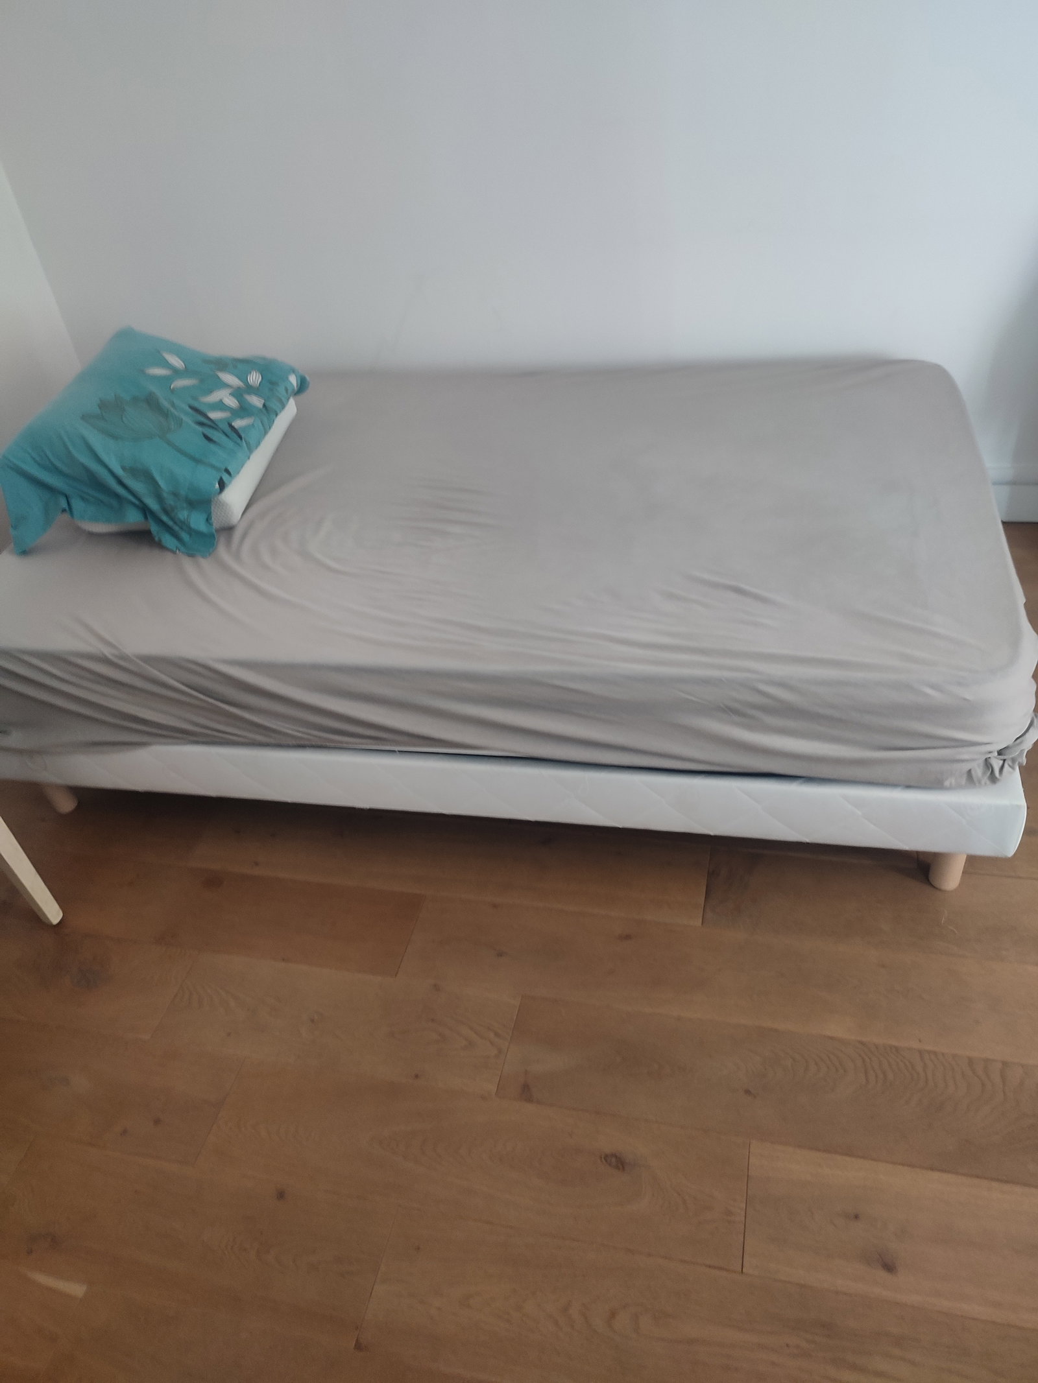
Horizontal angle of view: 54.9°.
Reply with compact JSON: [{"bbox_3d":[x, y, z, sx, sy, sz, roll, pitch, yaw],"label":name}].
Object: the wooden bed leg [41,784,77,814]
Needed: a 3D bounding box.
[{"bbox_3d":[-0.998,0.189,2.138,0.055,0.155,0.055,3,40,13],"label":"wooden bed leg"}]

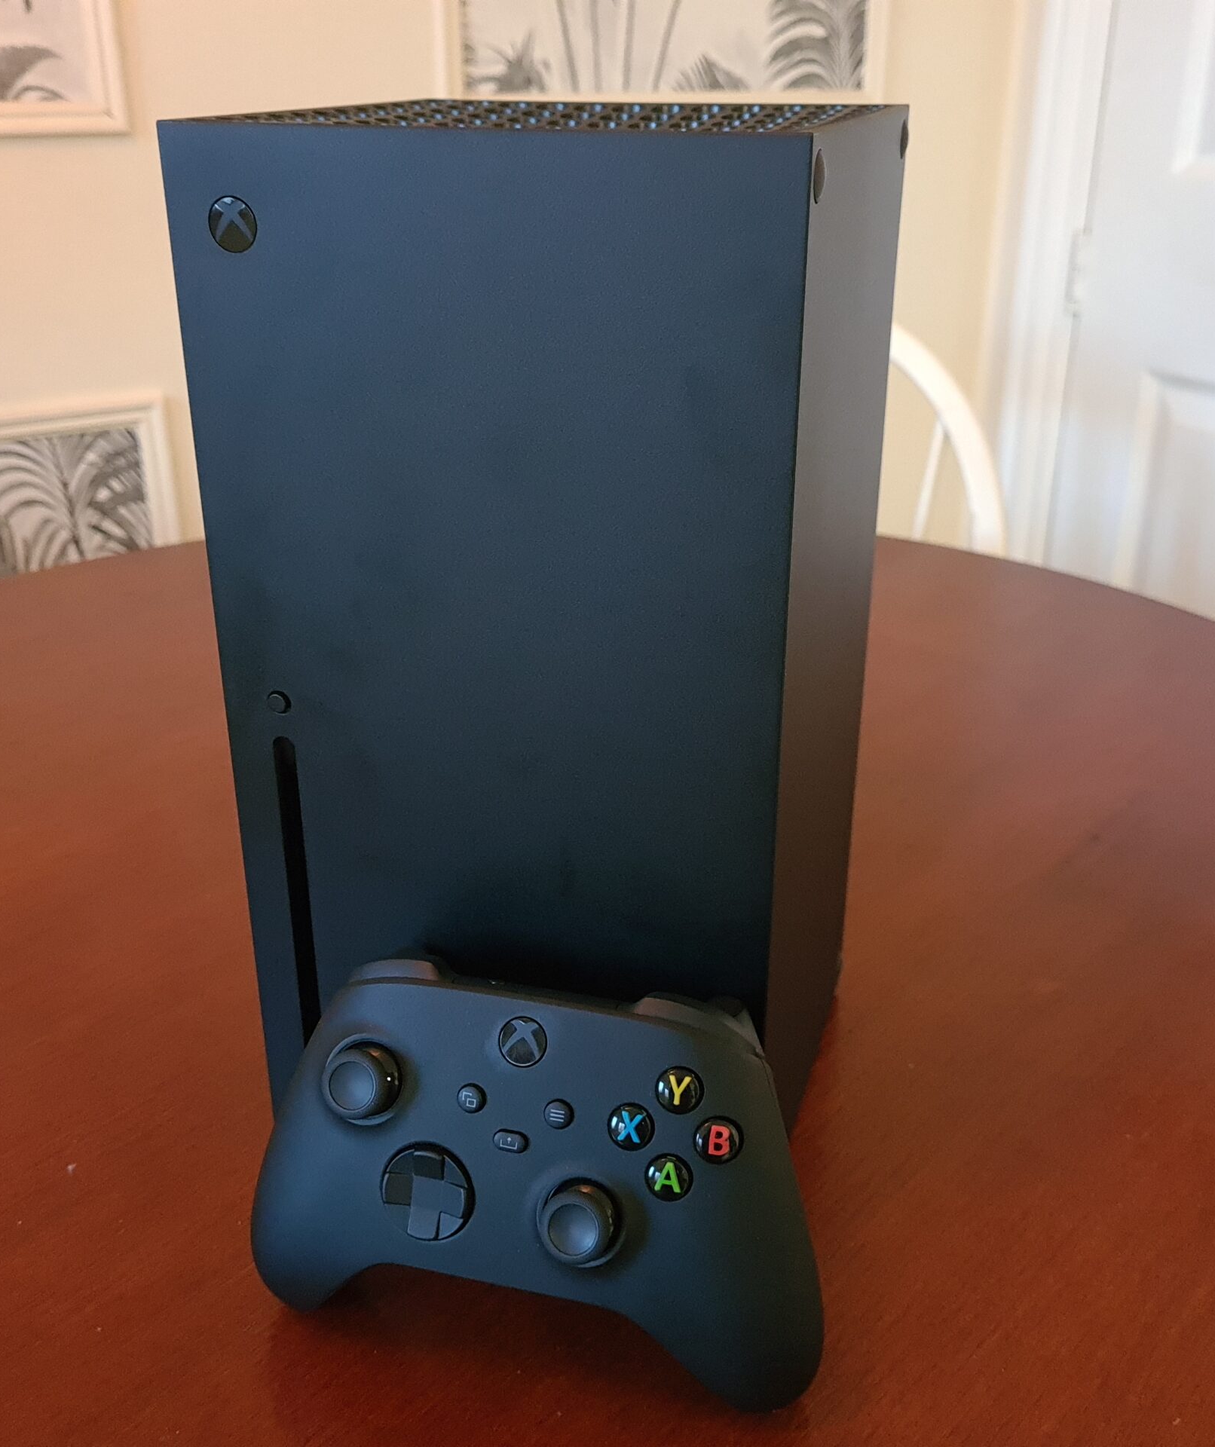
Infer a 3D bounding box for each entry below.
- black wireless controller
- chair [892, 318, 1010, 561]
[{"bbox_3d":[-0.019,0.116,0.359,0.153,0.102,0.061,6,1,15],"label":"black wireless controller"},{"bbox_3d":[0.089,0.141,1.159,0.440,0.900,0.500,6,26,13],"label":"chair"}]

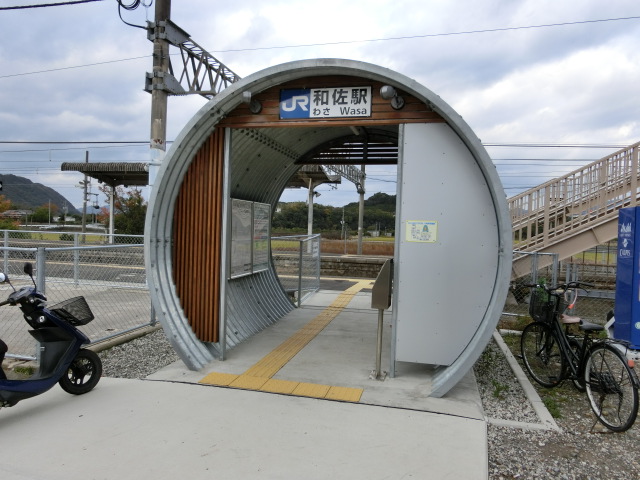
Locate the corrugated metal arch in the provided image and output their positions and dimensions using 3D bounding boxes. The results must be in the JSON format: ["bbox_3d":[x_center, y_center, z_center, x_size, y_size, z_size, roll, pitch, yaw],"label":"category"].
[{"bbox_3d":[0.347,-0.215,6.036,3.506,3.010,3.600,2,2,14],"label":"corrugated metal arch"}]

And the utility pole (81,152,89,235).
[{"bbox_3d":[-12.668,-2.320,25.000,0.220,5.040,0.220,2,2,14],"label":"utility pole"}]

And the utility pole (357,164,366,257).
[{"bbox_3d":[3.404,-2.596,37.500,0.350,7.710,0.350,2,2,14],"label":"utility pole"}]

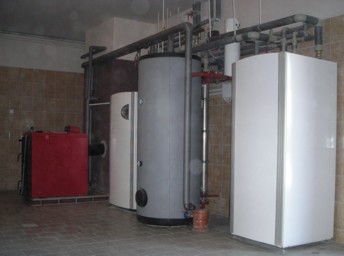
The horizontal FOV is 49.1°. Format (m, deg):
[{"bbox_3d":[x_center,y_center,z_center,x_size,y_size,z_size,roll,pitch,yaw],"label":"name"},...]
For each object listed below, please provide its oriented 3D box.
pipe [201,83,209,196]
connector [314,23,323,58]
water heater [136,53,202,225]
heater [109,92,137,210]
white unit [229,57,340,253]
[{"bbox_3d":[0.415,0.145,4.748,0.085,1.438,0.085,1,-1,0],"label":"pipe"},{"bbox_3d":[1.500,-0.891,3.849,0.080,0.376,0.080,2,-1,-32],"label":"connector"},{"bbox_3d":[-0.033,0.131,4.652,0.802,1.948,0.792,1,-1,0],"label":"water heater"},{"bbox_3d":[-0.415,0.326,5.494,0.720,1.574,0.701,2,-1,-39],"label":"heater"},{"bbox_3d":[1.152,0.218,3.935,0.772,1.800,0.707,2,-1,-32],"label":"white unit"}]

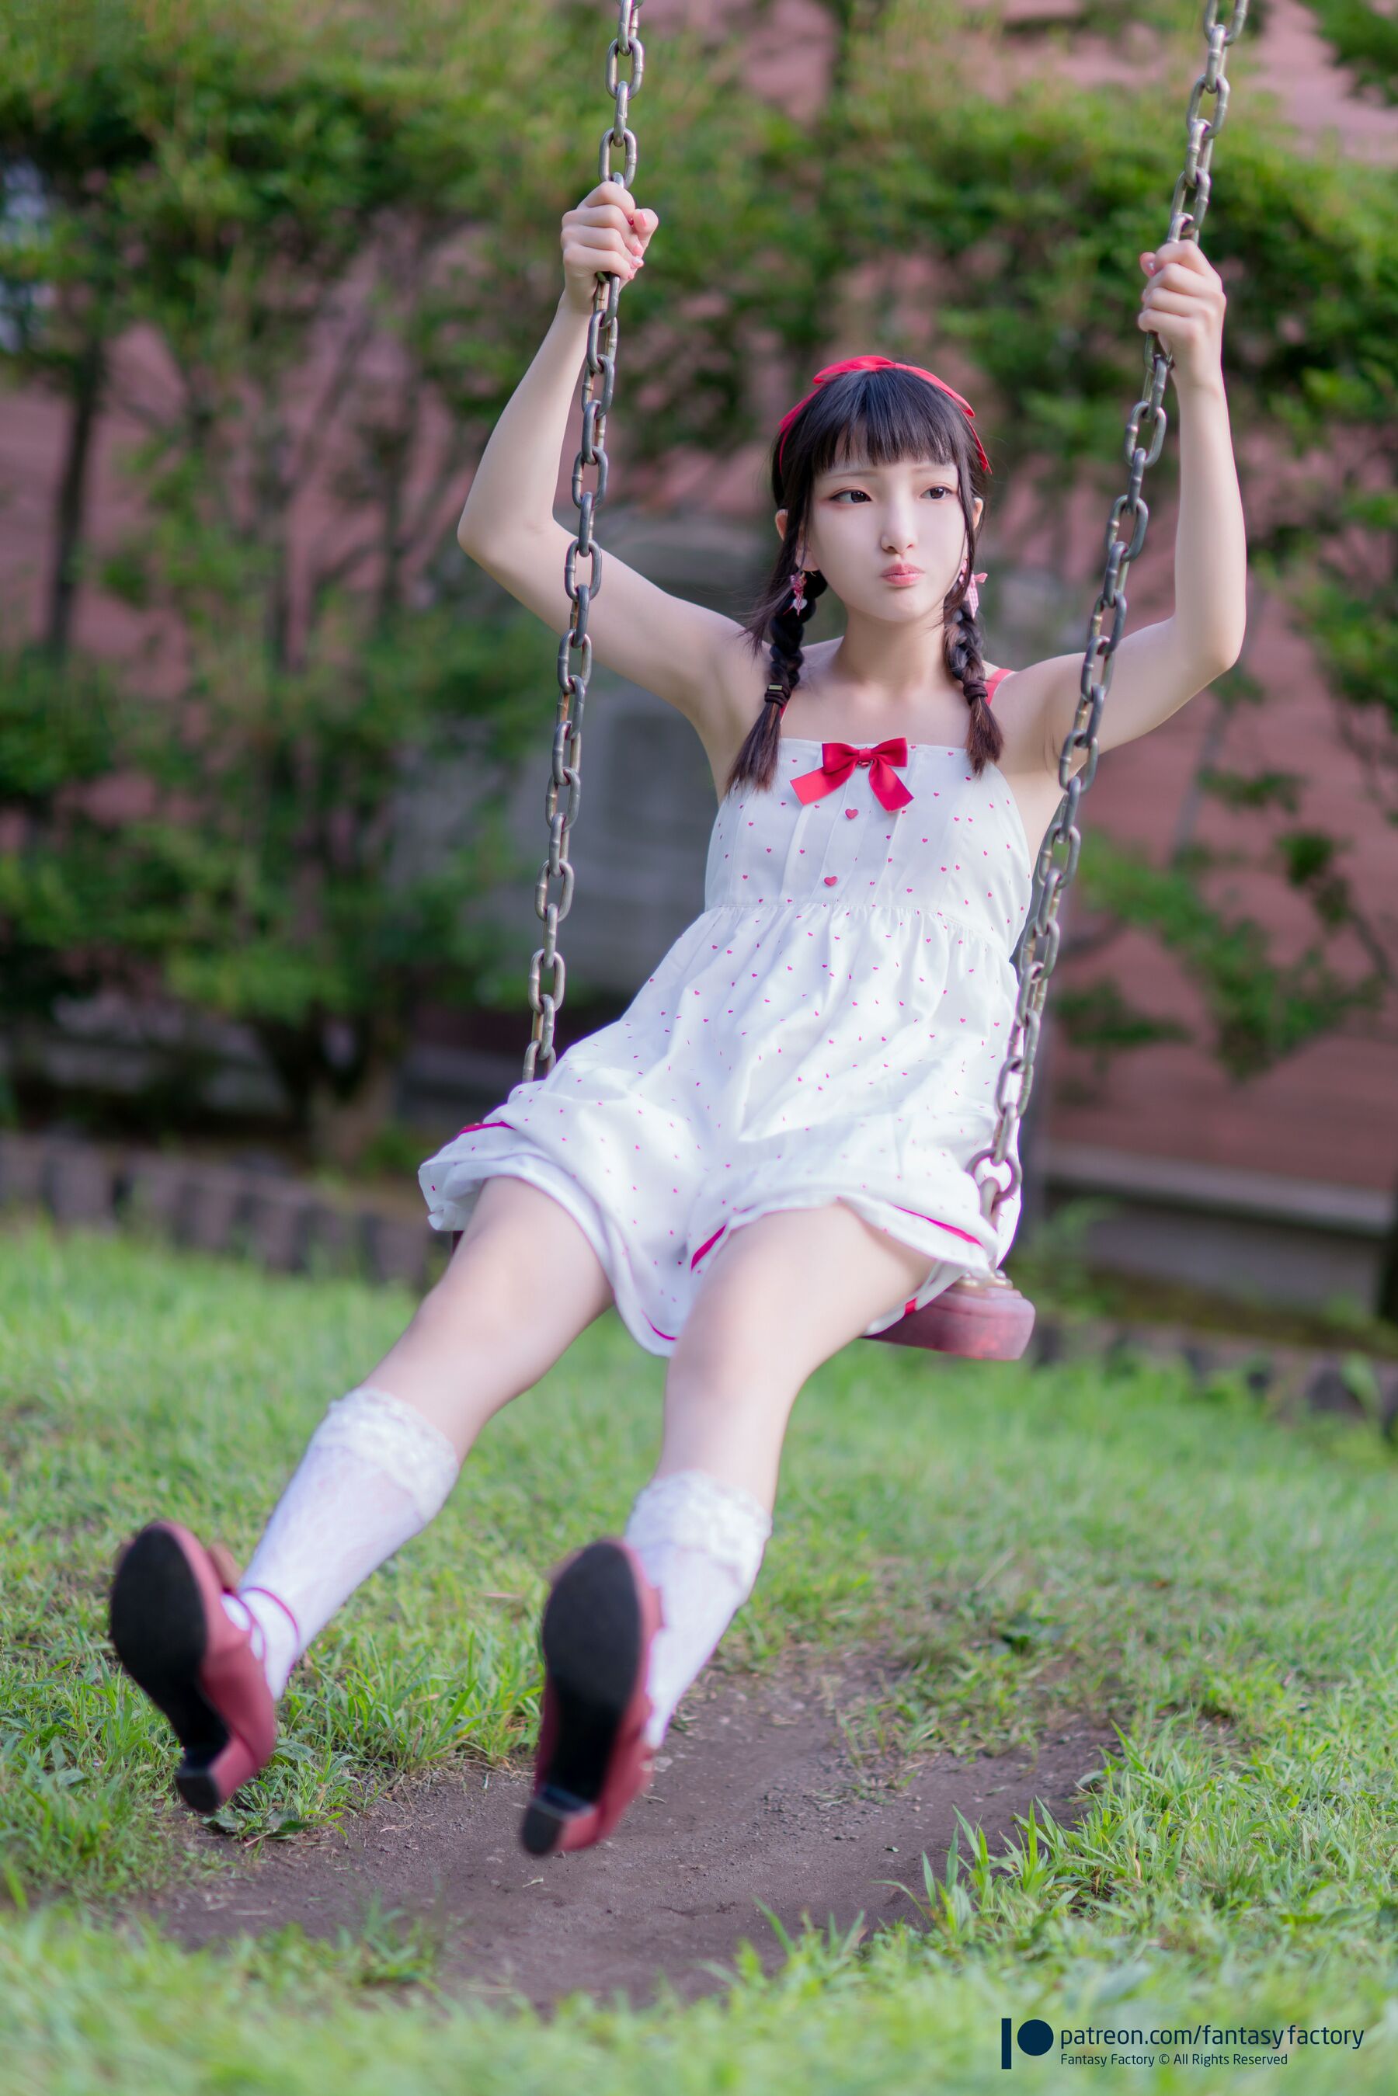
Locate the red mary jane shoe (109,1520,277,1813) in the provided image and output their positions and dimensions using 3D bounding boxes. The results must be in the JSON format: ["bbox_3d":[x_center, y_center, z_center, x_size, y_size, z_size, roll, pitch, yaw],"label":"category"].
[{"bbox_3d":[-0.341,0.400,3.433,0.084,0.245,0.130,2,29,18],"label":"red mary jane shoe"}]

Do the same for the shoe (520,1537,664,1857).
[{"bbox_3d":[-0.063,0.439,3.456,0.084,0.249,0.130,18,17,17],"label":"shoe"}]

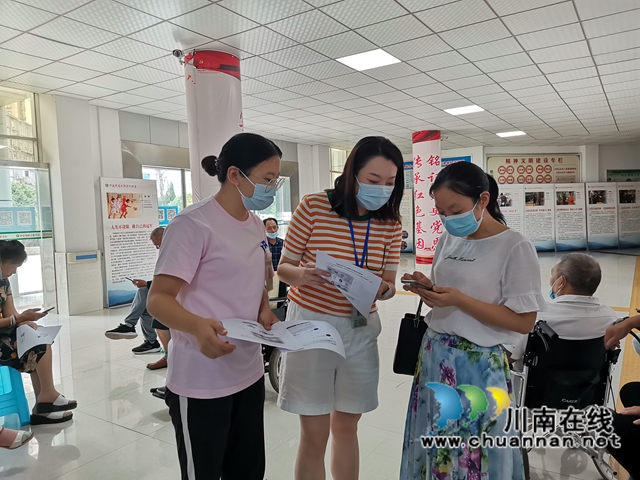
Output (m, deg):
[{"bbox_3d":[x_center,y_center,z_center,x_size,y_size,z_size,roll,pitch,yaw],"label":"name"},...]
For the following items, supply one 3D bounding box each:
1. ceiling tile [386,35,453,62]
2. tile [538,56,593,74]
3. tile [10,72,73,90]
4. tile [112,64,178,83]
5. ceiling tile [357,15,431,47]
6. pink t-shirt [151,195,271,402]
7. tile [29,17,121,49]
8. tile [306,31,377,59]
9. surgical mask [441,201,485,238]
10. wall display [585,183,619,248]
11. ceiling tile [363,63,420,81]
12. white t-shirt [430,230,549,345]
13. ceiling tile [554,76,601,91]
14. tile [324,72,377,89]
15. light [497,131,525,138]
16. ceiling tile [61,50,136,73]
[{"bbox_3d":[1.057,-2.057,5.126,0.600,0.020,0.600,0,4,34],"label":"ceiling tile"},{"bbox_3d":[3.068,-2.170,5.988,0.600,0.020,0.600,0,4,34],"label":"tile"},{"bbox_3d":[-3.438,-1.973,5.966,0.600,0.020,0.600,1,4,34],"label":"tile"},{"bbox_3d":[-2.103,-1.999,5.796,0.600,0.020,0.600,0,4,34],"label":"tile"},{"bbox_3d":[0.727,-2.025,4.657,0.600,0.020,0.600,0,4,34],"label":"ceiling tile"},{"bbox_3d":[-0.307,0.135,1.482,0.300,0.620,0.460,0,4,29],"label":"pink t-shirt"},{"bbox_3d":[-2.269,-1.917,4.467,0.600,0.020,0.600,0,4,34],"label":"tile"},{"bbox_3d":[0.225,-2.027,4.974,0.600,0.020,0.600,0,4,34],"label":"tile"},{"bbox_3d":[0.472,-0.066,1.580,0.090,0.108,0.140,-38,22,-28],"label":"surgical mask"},{"bbox_3d":[8.167,-0.679,13.875,0.890,1.960,0.050,-2,3,-7],"label":"wall display"},{"bbox_3d":[0.899,-2.105,5.984,0.600,0.020,0.600,0,4,34],"label":"ceiling tile"},{"bbox_3d":[0.528,0.119,1.569,0.290,0.420,0.460,-4,4,-37],"label":"white t-shirt"},{"bbox_3d":[3.736,-2.246,6.989,0.600,0.020,0.600,0,4,34],"label":"ceiling tile"},{"bbox_3d":[0.388,-2.106,6.290,0.600,0.020,0.600,1,4,34],"label":"tile"},{"bbox_3d":[4.553,-2.504,11.398,0.600,0.040,0.600,0,4,34],"label":"light"},{"bbox_3d":[-2.435,-1.963,5.292,0.600,0.020,0.600,0,4,34],"label":"ceiling tile"}]

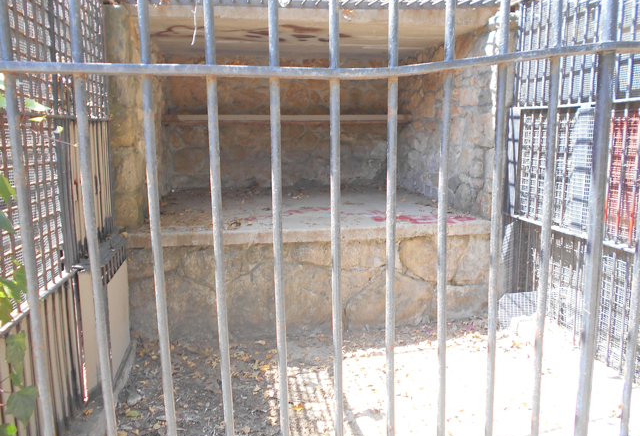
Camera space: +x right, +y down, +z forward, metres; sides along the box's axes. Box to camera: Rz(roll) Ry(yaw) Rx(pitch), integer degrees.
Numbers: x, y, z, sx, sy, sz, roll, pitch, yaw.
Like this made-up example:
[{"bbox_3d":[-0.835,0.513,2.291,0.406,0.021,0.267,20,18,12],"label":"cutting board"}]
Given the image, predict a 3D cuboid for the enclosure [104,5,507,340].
[{"bbox_3d":[-0.154,-0.507,4.579,2.895,2.340,2.100,-2,11,-9],"label":"enclosure"}]

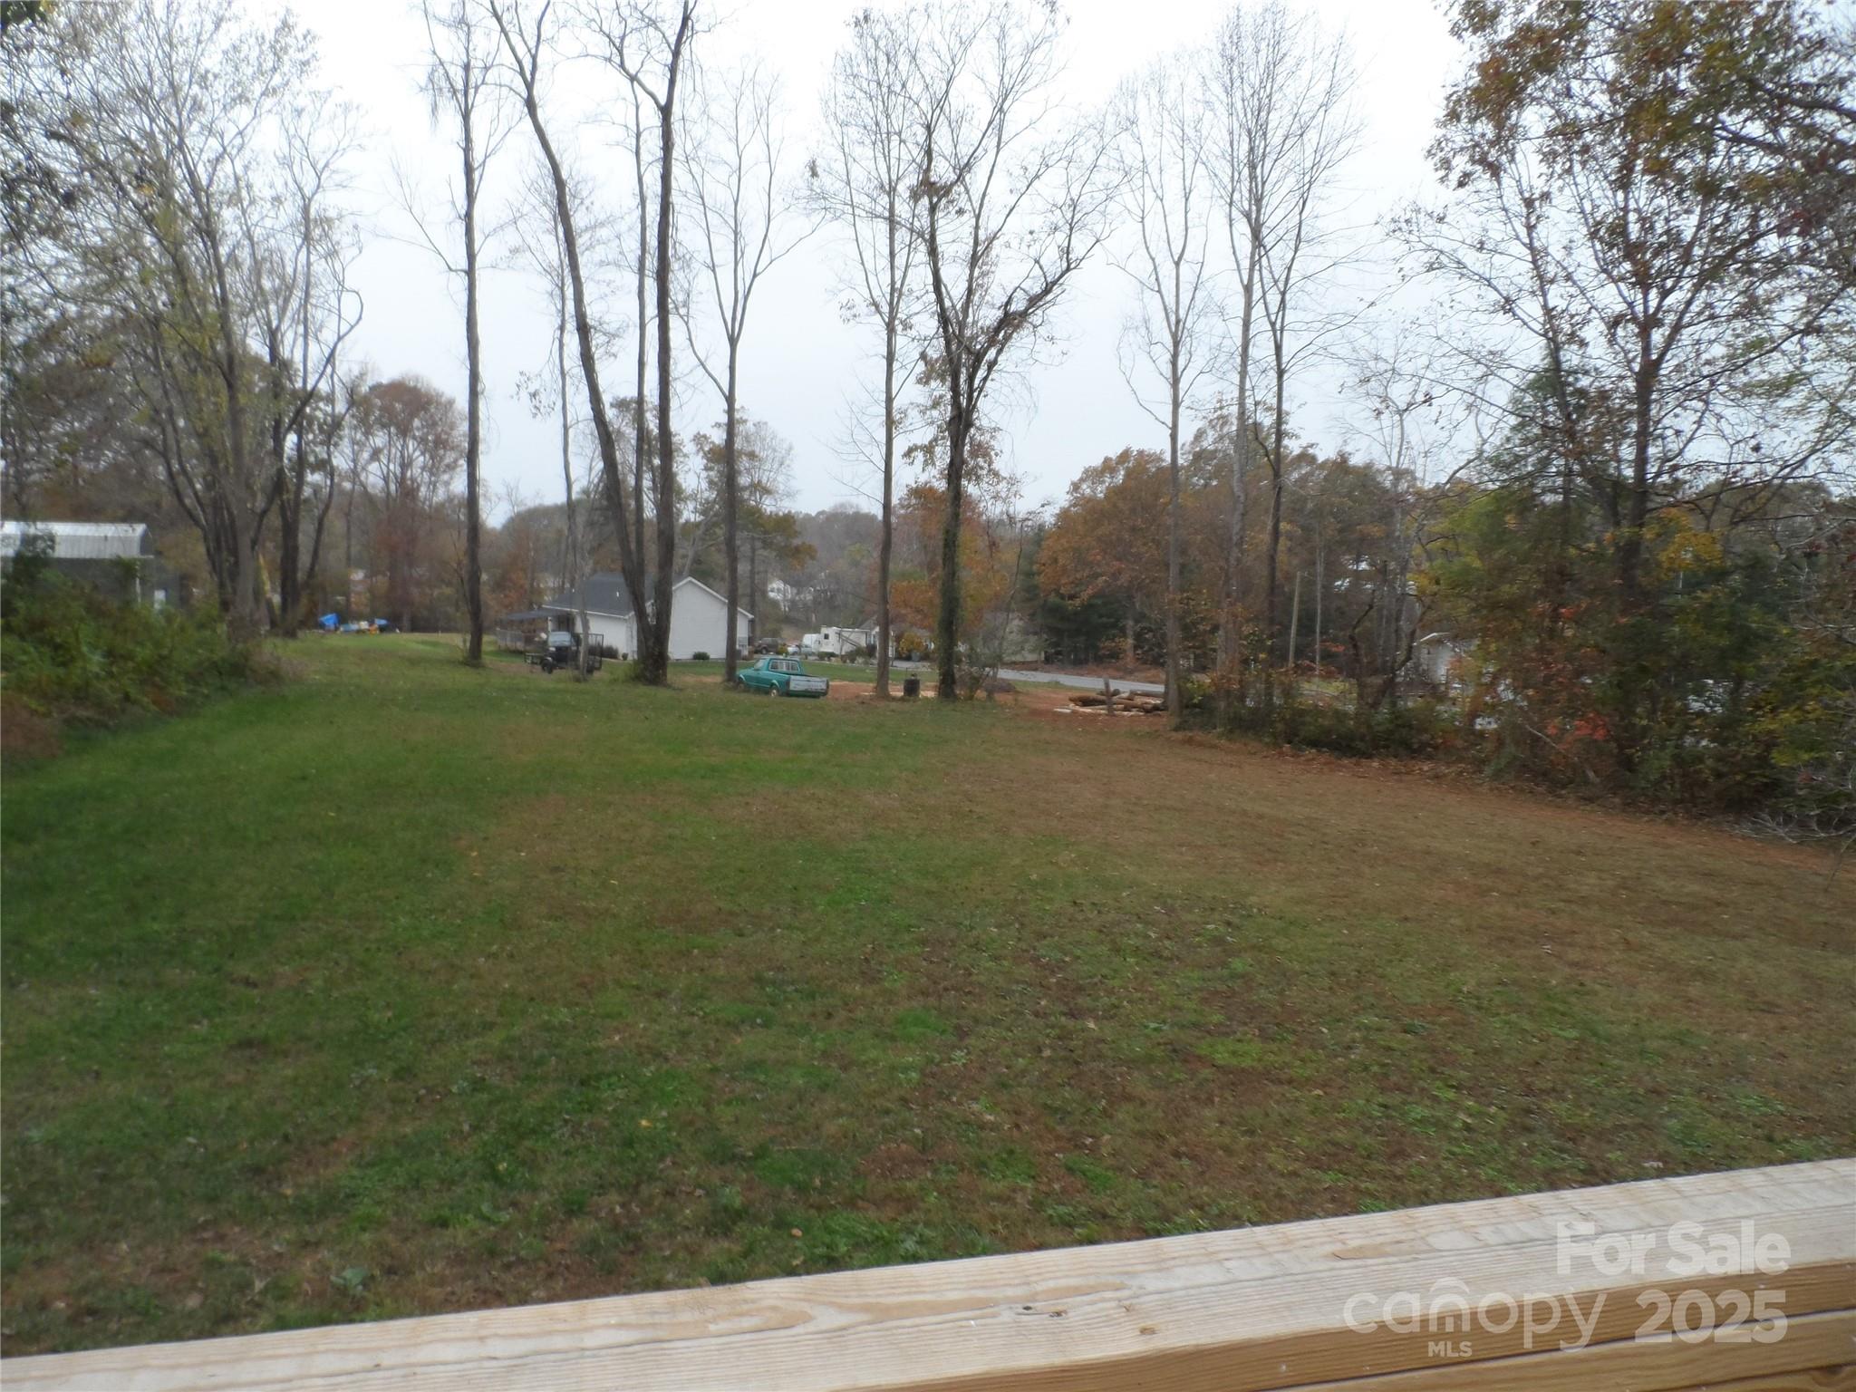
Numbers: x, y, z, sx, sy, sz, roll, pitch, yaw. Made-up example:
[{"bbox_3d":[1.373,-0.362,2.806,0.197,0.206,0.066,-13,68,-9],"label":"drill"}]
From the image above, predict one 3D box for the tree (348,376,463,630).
[{"bbox_3d":[-35.361,-12.983,87.176,7.760,17.024,7.760,-1,6,-22],"label":"tree"}]

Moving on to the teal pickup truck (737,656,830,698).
[{"bbox_3d":[-5.297,-0.699,46.021,1.650,1.430,4.350,3,3,-35],"label":"teal pickup truck"}]

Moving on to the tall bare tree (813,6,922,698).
[{"bbox_3d":[-2.123,-11.671,44.857,3.791,23.612,3.791,1,6,-3],"label":"tall bare tree"}]

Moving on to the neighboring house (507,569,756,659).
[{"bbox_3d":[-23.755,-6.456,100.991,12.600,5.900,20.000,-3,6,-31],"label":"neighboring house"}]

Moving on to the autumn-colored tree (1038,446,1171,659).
[{"bbox_3d":[11.091,-8.699,81.347,8.341,13.490,8.341,2,6,8],"label":"autumn-colored tree"}]

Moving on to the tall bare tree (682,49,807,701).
[{"bbox_3d":[-6.607,-11.169,45.456,4.354,21.552,4.354,0,6,-8],"label":"tall bare tree"}]

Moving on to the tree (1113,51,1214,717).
[{"bbox_3d":[7.863,-10.153,42.942,3.387,21.848,3.387,2,6,10],"label":"tree"}]

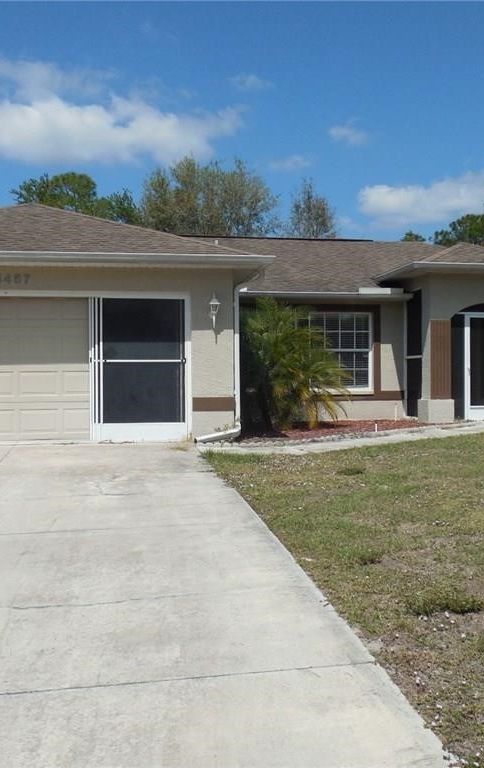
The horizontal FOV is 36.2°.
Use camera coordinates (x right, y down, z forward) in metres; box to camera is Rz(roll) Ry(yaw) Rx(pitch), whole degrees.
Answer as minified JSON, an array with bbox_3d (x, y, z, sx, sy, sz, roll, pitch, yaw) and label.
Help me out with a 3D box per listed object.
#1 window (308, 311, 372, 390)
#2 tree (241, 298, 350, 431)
[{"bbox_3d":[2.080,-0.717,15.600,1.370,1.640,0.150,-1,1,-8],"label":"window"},{"bbox_3d":[0.900,-0.390,12.950,2.000,2.250,1.900,-1,1,-8],"label":"tree"}]

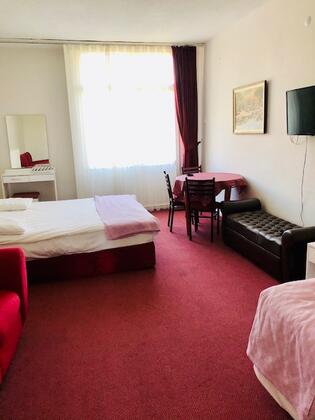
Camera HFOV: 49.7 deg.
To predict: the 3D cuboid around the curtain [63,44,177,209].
[{"bbox_3d":[-0.521,-1.370,6.083,2.000,2.891,0.117,-5,13,-13],"label":"curtain"}]

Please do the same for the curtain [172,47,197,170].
[{"bbox_3d":[0.544,-1.462,6.289,0.467,2.920,0.161,-5,13,-13],"label":"curtain"}]

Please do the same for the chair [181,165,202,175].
[{"bbox_3d":[0.685,-0.281,5.692,0.402,0.883,0.453,-7,14,-22],"label":"chair"}]

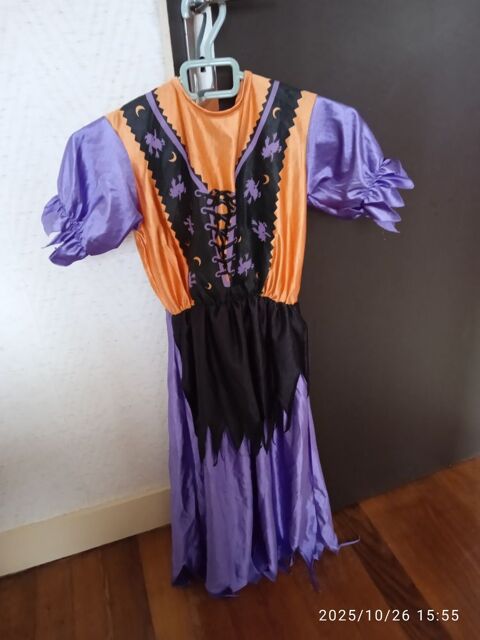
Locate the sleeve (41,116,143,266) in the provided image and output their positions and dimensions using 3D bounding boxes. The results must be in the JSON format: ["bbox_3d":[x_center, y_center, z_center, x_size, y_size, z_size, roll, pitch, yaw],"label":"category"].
[{"bbox_3d":[-0.194,-0.160,0.658,0.137,0.183,0.085,-11,29,-13],"label":"sleeve"}]

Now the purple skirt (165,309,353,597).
[{"bbox_3d":[0.019,0.251,0.922,0.345,0.600,0.145,-8,29,-8],"label":"purple skirt"}]

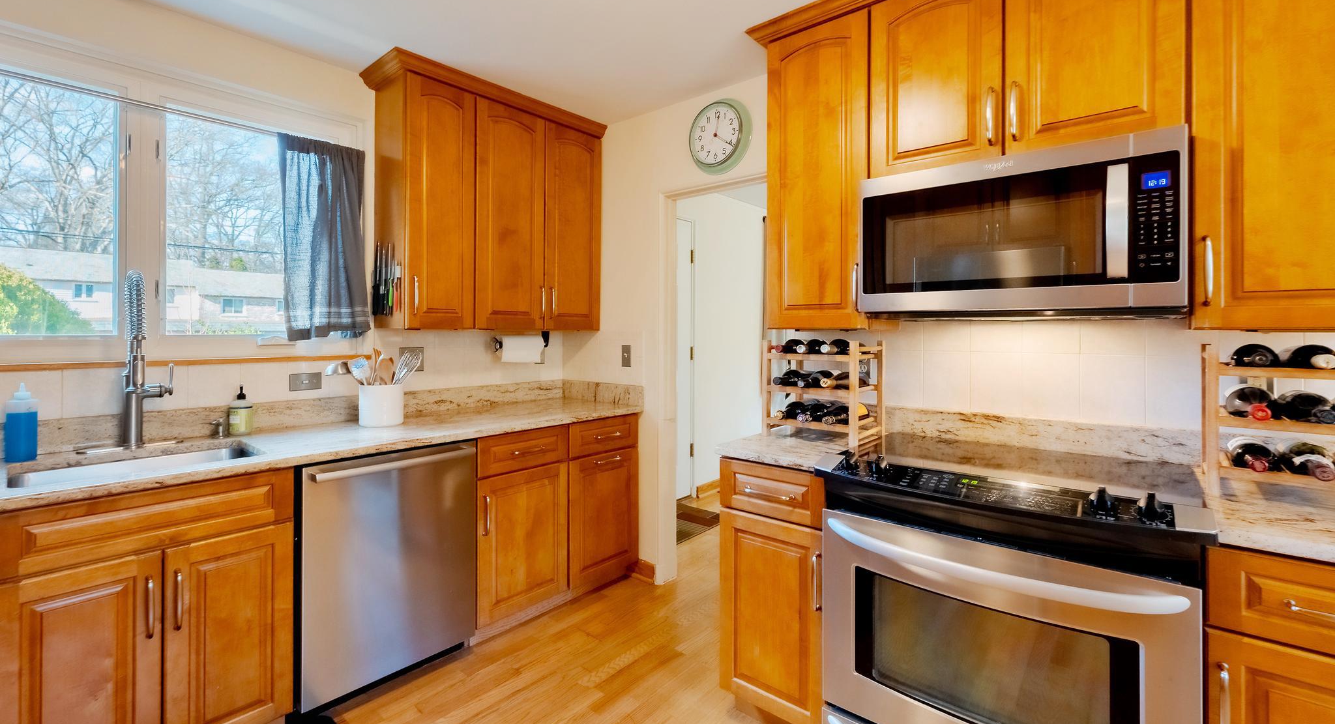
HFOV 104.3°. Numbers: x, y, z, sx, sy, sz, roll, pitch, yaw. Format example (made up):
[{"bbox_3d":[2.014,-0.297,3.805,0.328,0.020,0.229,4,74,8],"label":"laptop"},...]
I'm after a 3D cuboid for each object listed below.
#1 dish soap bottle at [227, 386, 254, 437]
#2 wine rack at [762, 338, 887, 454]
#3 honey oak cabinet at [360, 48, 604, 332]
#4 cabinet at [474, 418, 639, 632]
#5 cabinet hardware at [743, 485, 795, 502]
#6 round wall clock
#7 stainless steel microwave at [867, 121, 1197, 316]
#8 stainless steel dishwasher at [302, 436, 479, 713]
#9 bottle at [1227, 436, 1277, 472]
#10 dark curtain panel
[{"bbox_3d":[-1.592,0.182,1.941,0.071,0.182,0.071,-1,2,-25],"label":"dish soap bottle"},{"bbox_3d":[0.570,0.100,1.903,0.353,0.359,0.245,1,2,38],"label":"wine rack"},{"bbox_3d":[-0.860,-0.733,2.614,0.358,1.153,1.101,1,2,42],"label":"honey oak cabinet"},{"bbox_3d":[-0.703,0.680,2.588,0.613,0.788,0.894,1,2,42],"label":"cabinet"},{"bbox_3d":[0.311,0.405,1.587,0.160,0.017,0.032,1,2,38],"label":"cabinet hardware"},{"bbox_3d":[0.237,-1.077,2.469,0.348,0.359,0.055,2,3,43],"label":"round wall clock"},{"bbox_3d":[1.059,-0.361,1.601,0.763,0.435,0.409,2,3,43],"label":"stainless steel microwave"},{"bbox_3d":[-1.200,0.734,2.076,0.626,0.827,0.600,2,2,37],"label":"stainless steel dishwasher"},{"bbox_3d":[1.501,0.248,1.328,0.077,0.079,0.299,2,2,43],"label":"bottle"},{"bbox_3d":[-1.469,-0.517,2.234,0.061,0.848,0.345,1,2,42],"label":"dark curtain panel"}]

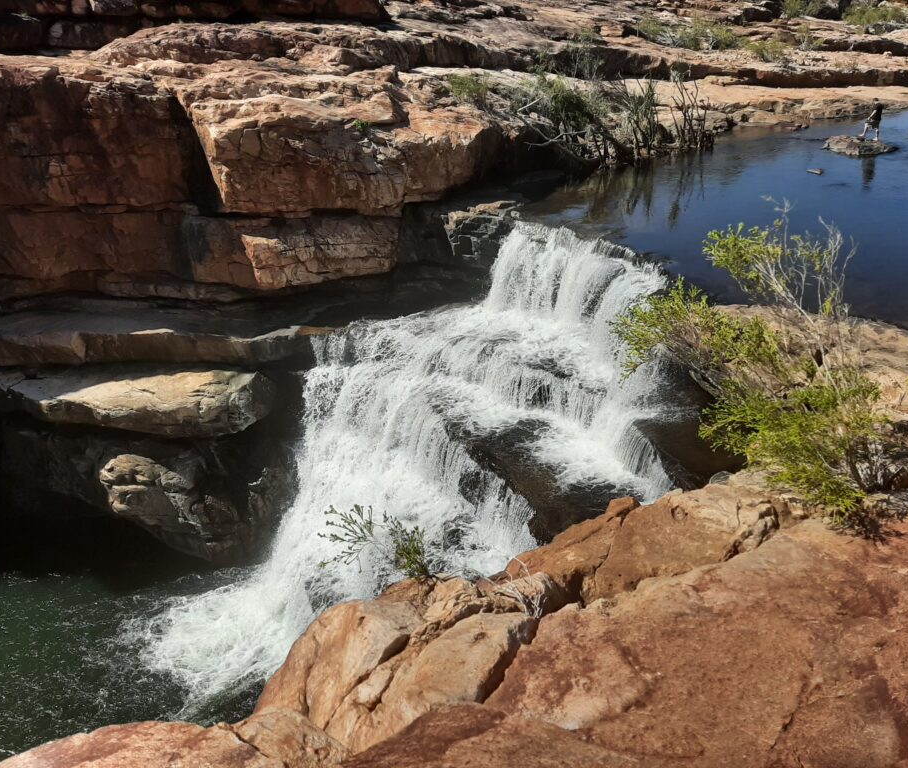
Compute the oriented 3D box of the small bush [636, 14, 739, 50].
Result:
[{"bbox_3d":[14.801,-22.371,49.000,5.900,1.750,3.000,2,24,16],"label":"small bush"}]

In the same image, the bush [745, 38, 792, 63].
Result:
[{"bbox_3d":[19.877,-20.987,48.500,2.600,1.150,2.100,5,25,21],"label":"bush"}]

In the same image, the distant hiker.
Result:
[{"bbox_3d":[17.733,-11.218,32.700,0.720,1.700,0.520,16,31,39],"label":"distant hiker"}]

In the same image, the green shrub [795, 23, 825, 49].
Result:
[{"bbox_3d":[25.180,-24.695,54.500,1.800,1.600,1.600,6,26,23],"label":"green shrub"}]

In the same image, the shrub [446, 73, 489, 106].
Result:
[{"bbox_3d":[0.591,-12.836,33.500,1.700,1.200,1.400,-4,24,2],"label":"shrub"}]

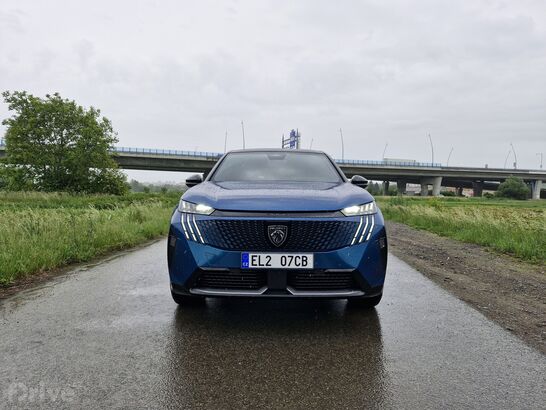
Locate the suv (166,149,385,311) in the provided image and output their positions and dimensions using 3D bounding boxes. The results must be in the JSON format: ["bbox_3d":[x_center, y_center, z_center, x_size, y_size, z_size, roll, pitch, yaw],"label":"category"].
[{"bbox_3d":[0.058,0.083,4.855,1.940,1.640,4.540,0,2,1],"label":"suv"}]

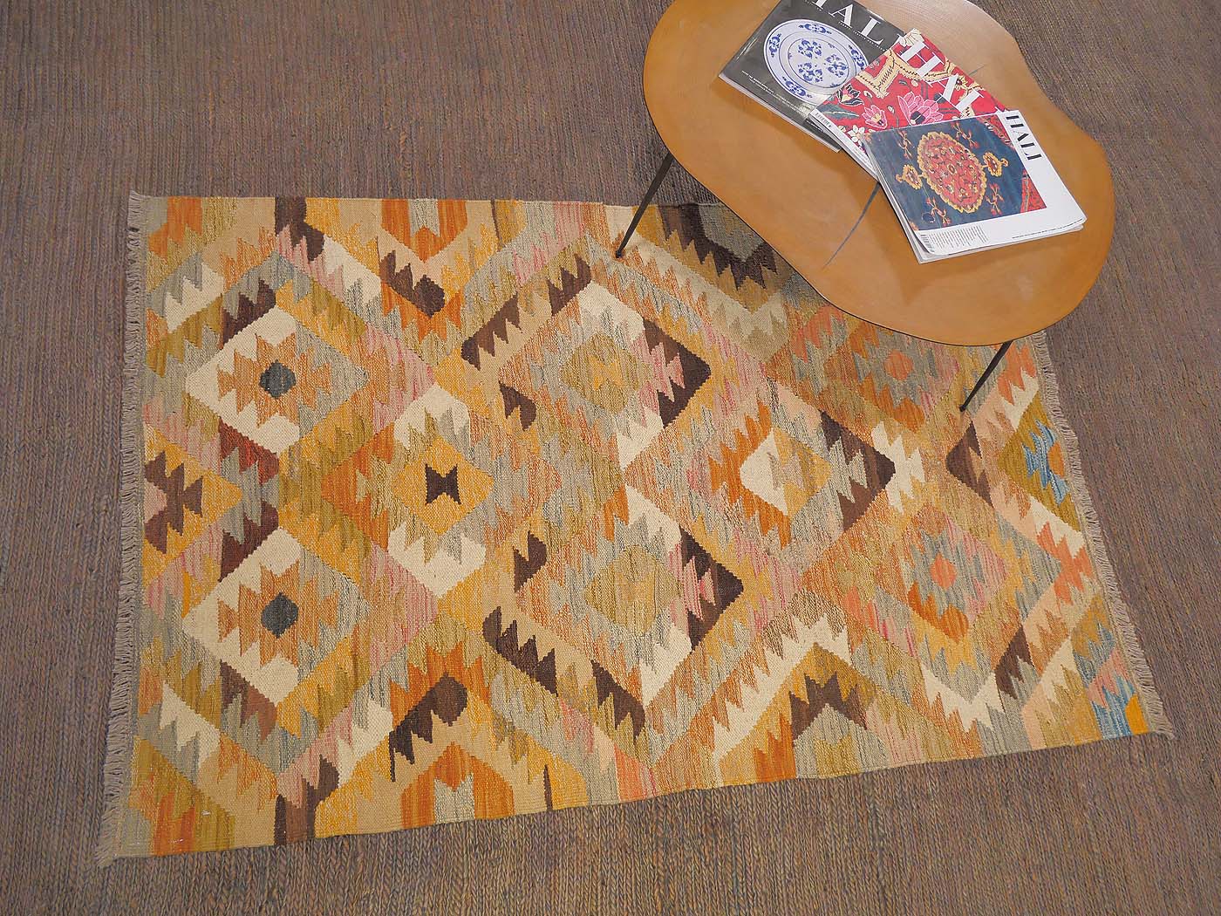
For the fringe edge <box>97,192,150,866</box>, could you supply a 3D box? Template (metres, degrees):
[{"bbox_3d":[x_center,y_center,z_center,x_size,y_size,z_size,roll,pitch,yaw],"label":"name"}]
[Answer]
[{"bbox_3d":[-0.769,0.044,1.575,0.050,0.010,1.120,-3,70,-13],"label":"fringe edge"}]

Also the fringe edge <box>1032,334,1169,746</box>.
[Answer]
[{"bbox_3d":[0.926,-0.020,1.972,0.056,0.010,1.122,-2,69,-13],"label":"fringe edge"}]

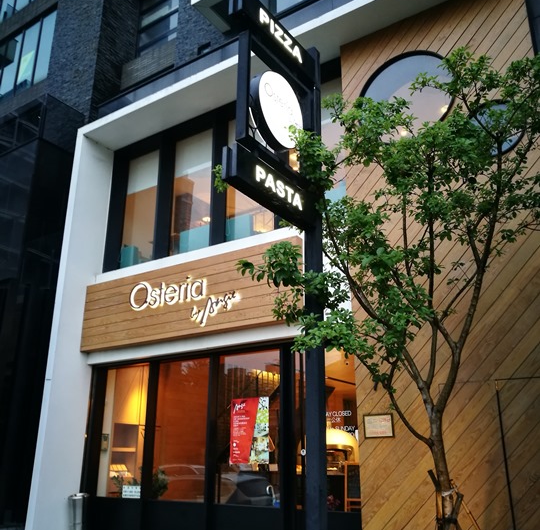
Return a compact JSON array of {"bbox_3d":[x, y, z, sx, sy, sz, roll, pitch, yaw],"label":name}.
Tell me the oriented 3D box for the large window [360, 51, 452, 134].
[{"bbox_3d":[1.675,-2.084,6.972,1.210,1.204,0.120,-12,-22,31],"label":"large window"}]

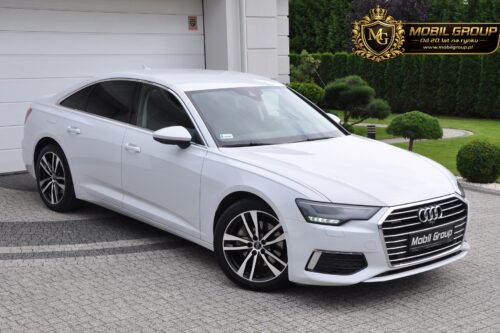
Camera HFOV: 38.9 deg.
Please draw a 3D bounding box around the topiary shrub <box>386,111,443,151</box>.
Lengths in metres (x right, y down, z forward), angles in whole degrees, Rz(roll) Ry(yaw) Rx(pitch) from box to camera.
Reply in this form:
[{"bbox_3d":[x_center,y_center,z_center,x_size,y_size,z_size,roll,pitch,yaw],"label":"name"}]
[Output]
[{"bbox_3d":[2.737,-0.554,11.800,0.940,0.780,0.920,2,10,14],"label":"topiary shrub"}]

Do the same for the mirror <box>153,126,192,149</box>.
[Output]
[{"bbox_3d":[-0.621,-0.231,5.625,0.230,0.170,0.190,-7,14,-43],"label":"mirror"}]

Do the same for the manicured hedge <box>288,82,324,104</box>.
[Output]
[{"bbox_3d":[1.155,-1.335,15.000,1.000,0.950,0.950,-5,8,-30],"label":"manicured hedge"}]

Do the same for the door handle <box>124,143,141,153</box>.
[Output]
[{"bbox_3d":[-0.987,-0.154,5.930,0.050,0.055,0.205,-7,13,-42],"label":"door handle"}]

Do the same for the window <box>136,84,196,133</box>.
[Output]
[{"bbox_3d":[-0.631,-0.446,5.788,1.060,0.420,0.090,12,-7,46],"label":"window"}]

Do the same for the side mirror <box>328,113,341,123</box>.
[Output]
[{"bbox_3d":[0.801,-0.405,6.735,0.240,0.170,0.160,-7,13,-42],"label":"side mirror"}]

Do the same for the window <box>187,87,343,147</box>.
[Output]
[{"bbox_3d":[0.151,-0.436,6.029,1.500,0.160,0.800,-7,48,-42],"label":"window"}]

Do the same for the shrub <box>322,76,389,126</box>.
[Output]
[{"bbox_3d":[2.281,-1.406,15.200,1.460,1.160,1.250,1,10,9],"label":"shrub"}]

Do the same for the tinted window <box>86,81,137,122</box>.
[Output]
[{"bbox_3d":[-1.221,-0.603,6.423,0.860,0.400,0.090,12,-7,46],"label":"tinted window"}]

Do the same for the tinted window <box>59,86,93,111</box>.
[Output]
[{"bbox_3d":[-1.747,-0.713,7.177,0.050,0.270,0.540,26,-9,-41],"label":"tinted window"}]

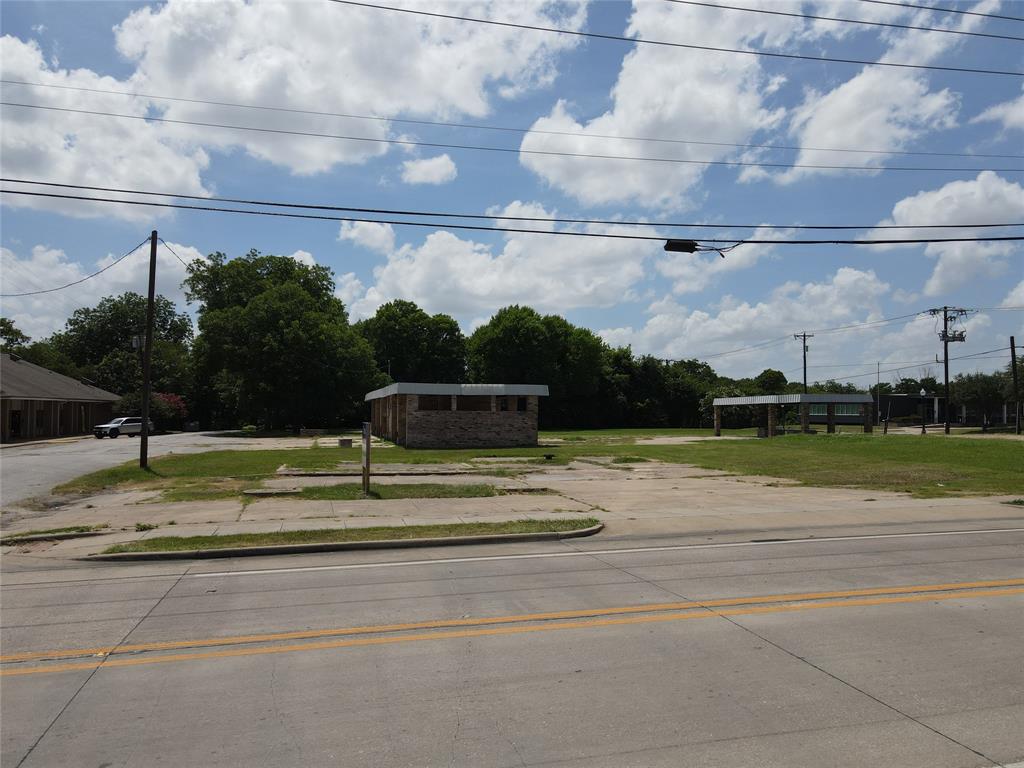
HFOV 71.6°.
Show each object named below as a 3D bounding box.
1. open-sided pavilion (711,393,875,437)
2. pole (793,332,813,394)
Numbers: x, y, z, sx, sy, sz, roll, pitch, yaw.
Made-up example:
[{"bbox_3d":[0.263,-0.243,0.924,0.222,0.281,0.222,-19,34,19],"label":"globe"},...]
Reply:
[{"bbox_3d":[23.066,2.767,59.470,6.500,3.400,12.200,1,-2,-15],"label":"open-sided pavilion"},{"bbox_3d":[34.487,-0.349,84.013,2.600,11.400,0.450,1,-2,-15],"label":"pole"}]

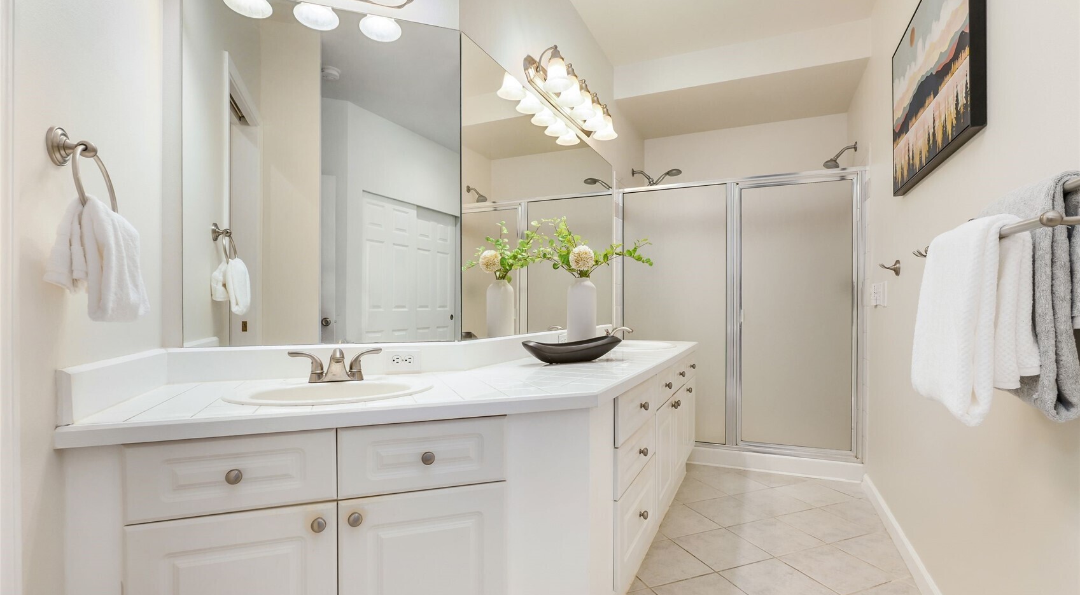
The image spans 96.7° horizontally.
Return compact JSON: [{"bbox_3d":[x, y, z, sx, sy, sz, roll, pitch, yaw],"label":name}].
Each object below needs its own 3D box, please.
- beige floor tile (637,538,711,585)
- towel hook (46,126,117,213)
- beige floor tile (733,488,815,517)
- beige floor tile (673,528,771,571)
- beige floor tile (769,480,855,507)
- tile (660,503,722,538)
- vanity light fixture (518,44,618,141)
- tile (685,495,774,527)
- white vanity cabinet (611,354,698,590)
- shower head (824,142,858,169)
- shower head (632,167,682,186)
[{"bbox_3d":[0.515,1.111,2.021,0.304,0.010,0.304,0,-1,-20],"label":"beige floor tile"},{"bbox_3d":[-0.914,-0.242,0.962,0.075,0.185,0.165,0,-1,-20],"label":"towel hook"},{"bbox_3d":[1.256,1.105,2.579,0.298,0.010,0.298,0,-1,-20],"label":"beige floor tile"},{"bbox_3d":[0.802,1.113,2.127,0.304,0.010,0.304,0,-1,-20],"label":"beige floor tile"},{"bbox_3d":[1.557,1.125,2.732,0.304,0.010,0.304,0,-1,-20],"label":"beige floor tile"},{"bbox_3d":[0.696,1.119,2.414,0.304,0.010,0.304,0,-1,-20],"label":"tile"},{"bbox_3d":[0.210,-0.971,2.415,0.190,0.193,0.912,-1,-1,25],"label":"vanity light fixture"},{"bbox_3d":[0.973,1.104,2.478,0.298,0.010,0.298,0,-1,-20],"label":"tile"},{"bbox_3d":[0.447,0.696,2.547,0.471,0.673,2.041,-1,-1,25],"label":"white vanity cabinet"},{"bbox_3d":[2.069,-0.966,3.311,0.193,0.156,0.092,-1,-1,25],"label":"shower head"},{"bbox_3d":[0.929,-0.947,3.832,0.389,0.161,0.120,-1,-1,25],"label":"shower head"}]

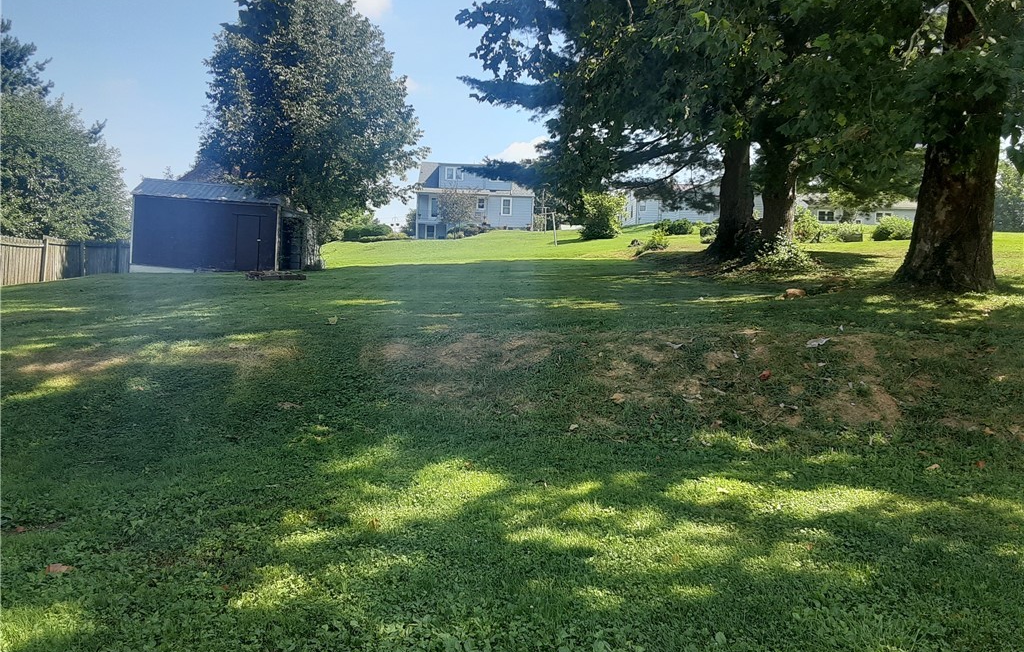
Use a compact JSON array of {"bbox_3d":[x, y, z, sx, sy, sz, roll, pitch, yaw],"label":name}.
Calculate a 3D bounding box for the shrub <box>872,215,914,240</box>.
[{"bbox_3d":[21.972,-5.661,46.000,2.500,1.500,2.000,2,-2,0],"label":"shrub"}]

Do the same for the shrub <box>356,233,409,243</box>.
[{"bbox_3d":[-9.566,-6.515,59.000,4.100,0.750,1.400,2,-2,0],"label":"shrub"}]

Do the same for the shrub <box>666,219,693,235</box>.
[{"bbox_3d":[12.373,-7.328,59.000,1.900,1.200,1.700,2,-2,0],"label":"shrub"}]

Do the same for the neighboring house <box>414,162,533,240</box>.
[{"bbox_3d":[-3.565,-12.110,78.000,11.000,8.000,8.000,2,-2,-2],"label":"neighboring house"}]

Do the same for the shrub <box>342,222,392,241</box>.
[{"bbox_3d":[-11.295,-7.312,62.000,3.700,1.400,2.200,2,-2,0],"label":"shrub"}]

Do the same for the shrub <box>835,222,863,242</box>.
[{"bbox_3d":[19.380,-5.373,46.000,1.600,1.150,1.400,2,-2,0],"label":"shrub"}]

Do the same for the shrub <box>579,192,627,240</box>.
[{"bbox_3d":[6.005,-7.246,53.000,3.100,3.100,2.800,2,-2,0],"label":"shrub"}]

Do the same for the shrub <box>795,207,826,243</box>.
[{"bbox_3d":[17.163,-5.846,46.000,1.900,2.050,1.800,2,-2,0],"label":"shrub"}]

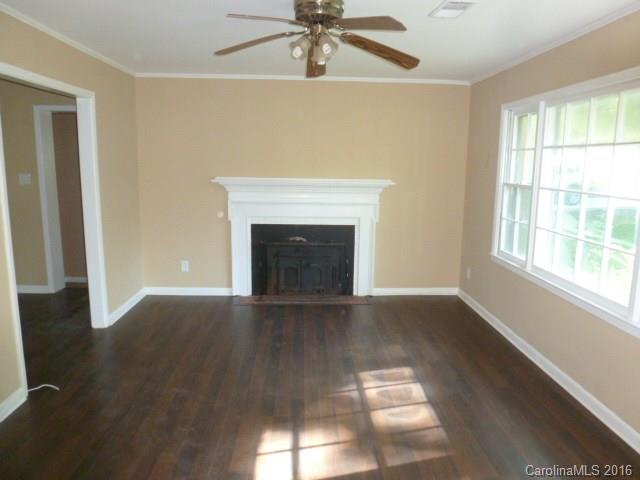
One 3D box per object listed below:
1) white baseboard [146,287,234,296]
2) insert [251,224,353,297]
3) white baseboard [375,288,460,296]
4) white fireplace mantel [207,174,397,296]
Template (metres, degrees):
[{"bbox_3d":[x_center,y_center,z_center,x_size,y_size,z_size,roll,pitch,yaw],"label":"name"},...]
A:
[{"bbox_3d":[-1.512,0.600,5.131,0.988,0.097,0.022,0,10,-3],"label":"white baseboard"},{"bbox_3d":[-0.197,0.222,5.265,1.192,0.838,0.300,0,10,-3],"label":"insert"},{"bbox_3d":[1.137,0.623,5.250,0.997,0.097,0.022,0,10,-3],"label":"white baseboard"},{"bbox_3d":[-0.179,0.006,4.994,1.980,1.356,0.200,0,10,-3],"label":"white fireplace mantel"}]

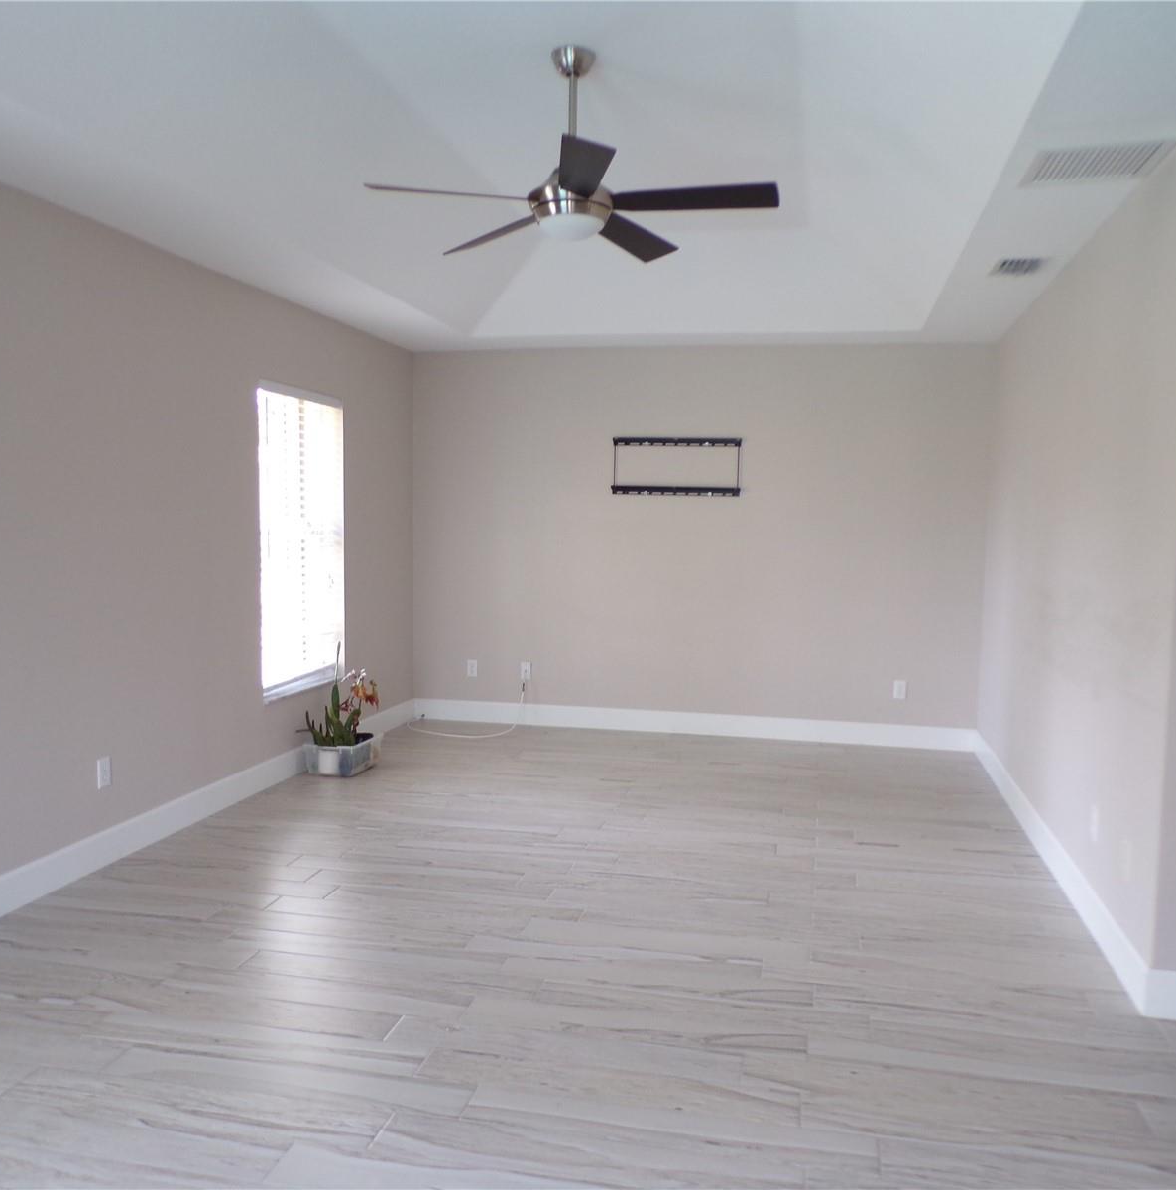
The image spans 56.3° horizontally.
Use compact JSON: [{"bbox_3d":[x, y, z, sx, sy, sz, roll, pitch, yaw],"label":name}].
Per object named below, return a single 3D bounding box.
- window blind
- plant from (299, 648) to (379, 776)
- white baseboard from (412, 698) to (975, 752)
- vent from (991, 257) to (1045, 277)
[{"bbox_3d":[-1.516,-0.303,5.828,0.056,1.551,0.959,2,4,12],"label":"window blind"},{"bbox_3d":[-1.296,0.597,5.906,0.327,0.688,0.403,2,4,12],"label":"plant"},{"bbox_3d":[0.584,0.823,7.007,3.617,0.140,0.020,2,4,12],"label":"white baseboard"},{"bbox_3d":[1.768,-1.340,4.526,0.197,0.020,0.321,2,4,12],"label":"vent"}]

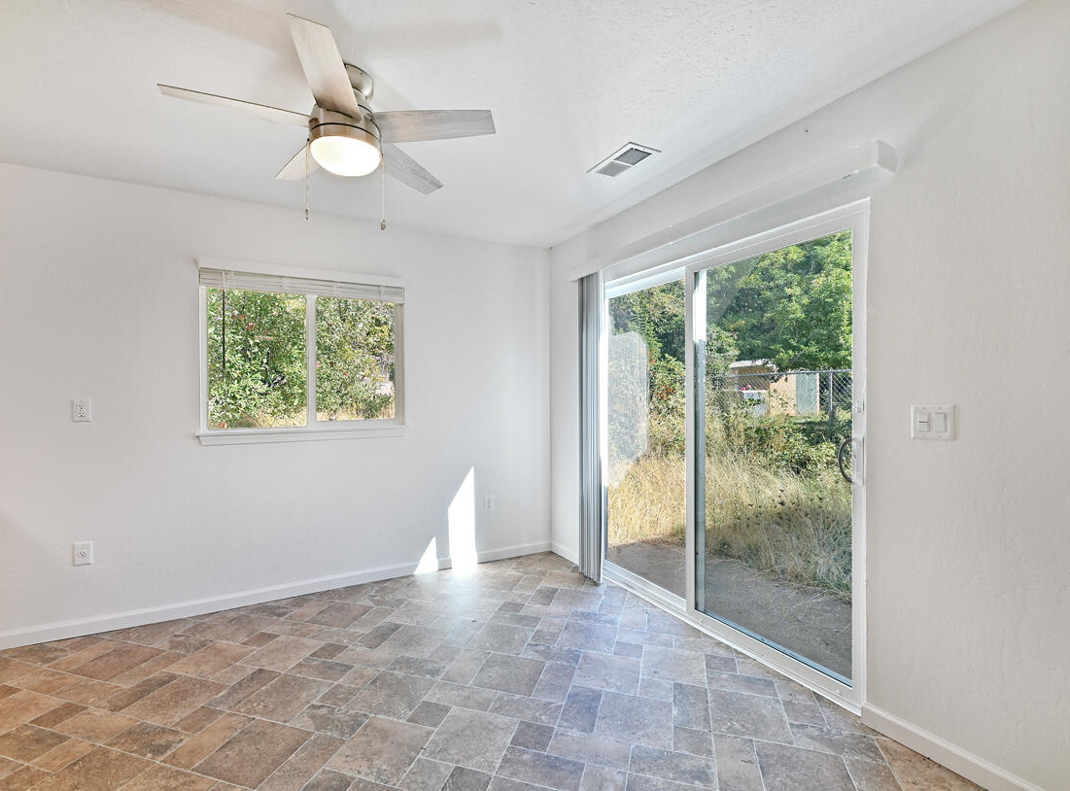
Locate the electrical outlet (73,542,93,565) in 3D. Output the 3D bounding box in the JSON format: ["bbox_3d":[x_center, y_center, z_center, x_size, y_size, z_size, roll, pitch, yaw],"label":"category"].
[{"bbox_3d":[-2.390,0.838,2.445,0.071,0.115,0.010,0,0,-27],"label":"electrical outlet"}]

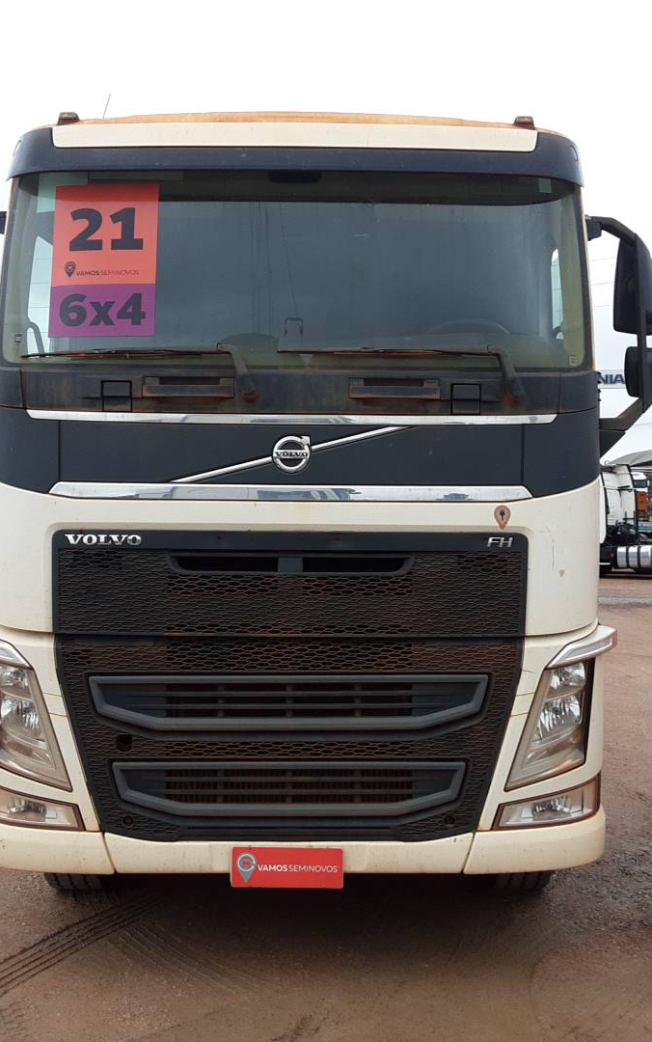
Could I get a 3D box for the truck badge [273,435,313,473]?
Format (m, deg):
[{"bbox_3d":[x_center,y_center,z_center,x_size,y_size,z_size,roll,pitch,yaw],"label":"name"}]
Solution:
[{"bbox_3d":[-0.125,-0.246,4.120,0.143,0.143,0.035,0,0,0],"label":"truck badge"}]

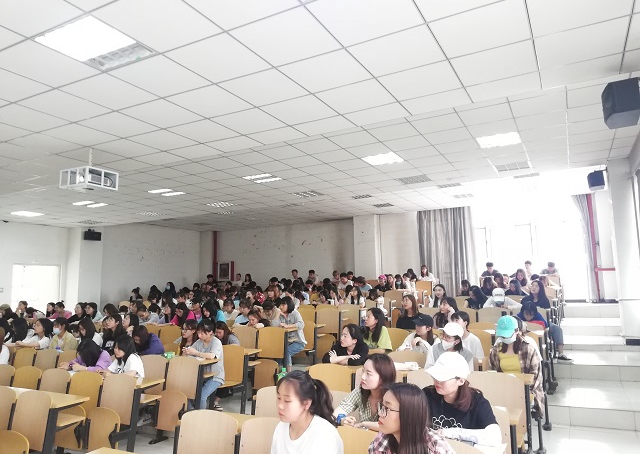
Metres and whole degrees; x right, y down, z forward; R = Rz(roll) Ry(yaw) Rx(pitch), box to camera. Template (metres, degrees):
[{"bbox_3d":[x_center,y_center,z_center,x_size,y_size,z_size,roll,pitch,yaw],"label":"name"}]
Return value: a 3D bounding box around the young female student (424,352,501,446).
[{"bbox_3d":[0.749,1.268,2.573,0.480,1.160,0.680,-7,-9,35],"label":"young female student"}]

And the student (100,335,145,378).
[{"bbox_3d":[-2.338,1.846,5.557,0.480,1.160,0.700,-6,-9,32],"label":"student"}]

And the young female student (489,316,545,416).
[{"bbox_3d":[1.681,1.418,4.155,0.500,1.260,0.720,-6,-8,27],"label":"young female student"}]

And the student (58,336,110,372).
[{"bbox_3d":[-2.647,1.778,5.312,0.520,1.110,0.750,-7,-9,35],"label":"student"}]

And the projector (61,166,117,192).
[{"bbox_3d":[-2.682,-0.520,5.605,0.470,0.220,0.420,-6,-9,27],"label":"projector"}]

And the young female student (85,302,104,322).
[{"bbox_3d":[-4.615,2.163,9.757,0.470,1.210,0.700,-6,-9,32],"label":"young female student"}]

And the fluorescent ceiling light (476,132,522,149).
[{"bbox_3d":[2.640,-1.290,7.082,0.600,0.070,0.600,-6,-8,27],"label":"fluorescent ceiling light"}]

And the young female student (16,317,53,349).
[{"bbox_3d":[-4.556,2.086,7.709,0.500,1.220,0.720,-6,-9,32],"label":"young female student"}]

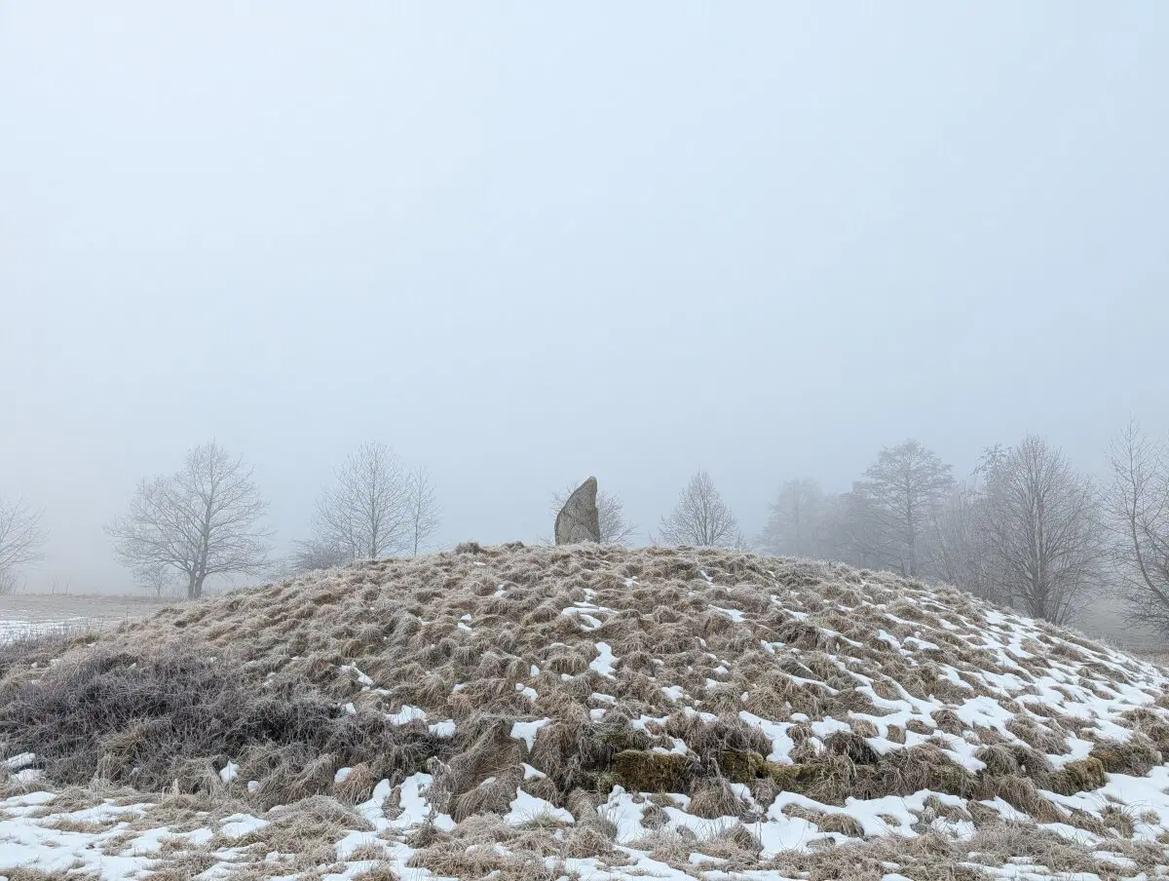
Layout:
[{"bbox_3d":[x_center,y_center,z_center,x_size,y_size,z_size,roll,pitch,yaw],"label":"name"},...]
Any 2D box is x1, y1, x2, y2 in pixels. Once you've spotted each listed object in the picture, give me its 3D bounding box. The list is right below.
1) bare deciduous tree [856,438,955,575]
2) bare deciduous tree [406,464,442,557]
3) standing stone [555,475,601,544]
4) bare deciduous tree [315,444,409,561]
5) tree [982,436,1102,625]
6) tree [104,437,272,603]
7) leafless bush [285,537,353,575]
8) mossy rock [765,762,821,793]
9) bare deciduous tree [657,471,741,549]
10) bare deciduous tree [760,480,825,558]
[{"bbox_3d":[20.328,5.019,51.897,6.031,10.377,6.031,0,-10,0],"label":"bare deciduous tree"},{"bbox_3d":[-9.916,5.500,49.785,2.285,8.148,2.285,0,-10,0],"label":"bare deciduous tree"},{"bbox_3d":[-0.131,1.423,16.192,0.884,1.437,0.600,0,-10,0],"label":"standing stone"},{"bbox_3d":[-14.292,4.964,51.906,6.005,10.008,6.005,0,-10,0],"label":"bare deciduous tree"},{"bbox_3d":[17.941,3.554,31.857,4.067,7.647,4.067,0,-10,0],"label":"tree"},{"bbox_3d":[-25.280,4.996,51.901,9.352,9.944,9.352,0,-10,0],"label":"tree"},{"bbox_3d":[-16.157,7.696,49.410,3.949,3.691,3.949,0,-10,0],"label":"leafless bush"},{"bbox_3d":[1.597,2.565,6.206,0.440,0.260,0.380,0,-10,0],"label":"mossy rock"},{"bbox_3d":[7.044,5.709,49.750,5.024,7.840,5.024,0,-10,0],"label":"bare deciduous tree"},{"bbox_3d":[20.378,9.427,79.549,6.475,11.579,6.475,0,-10,0],"label":"bare deciduous tree"}]

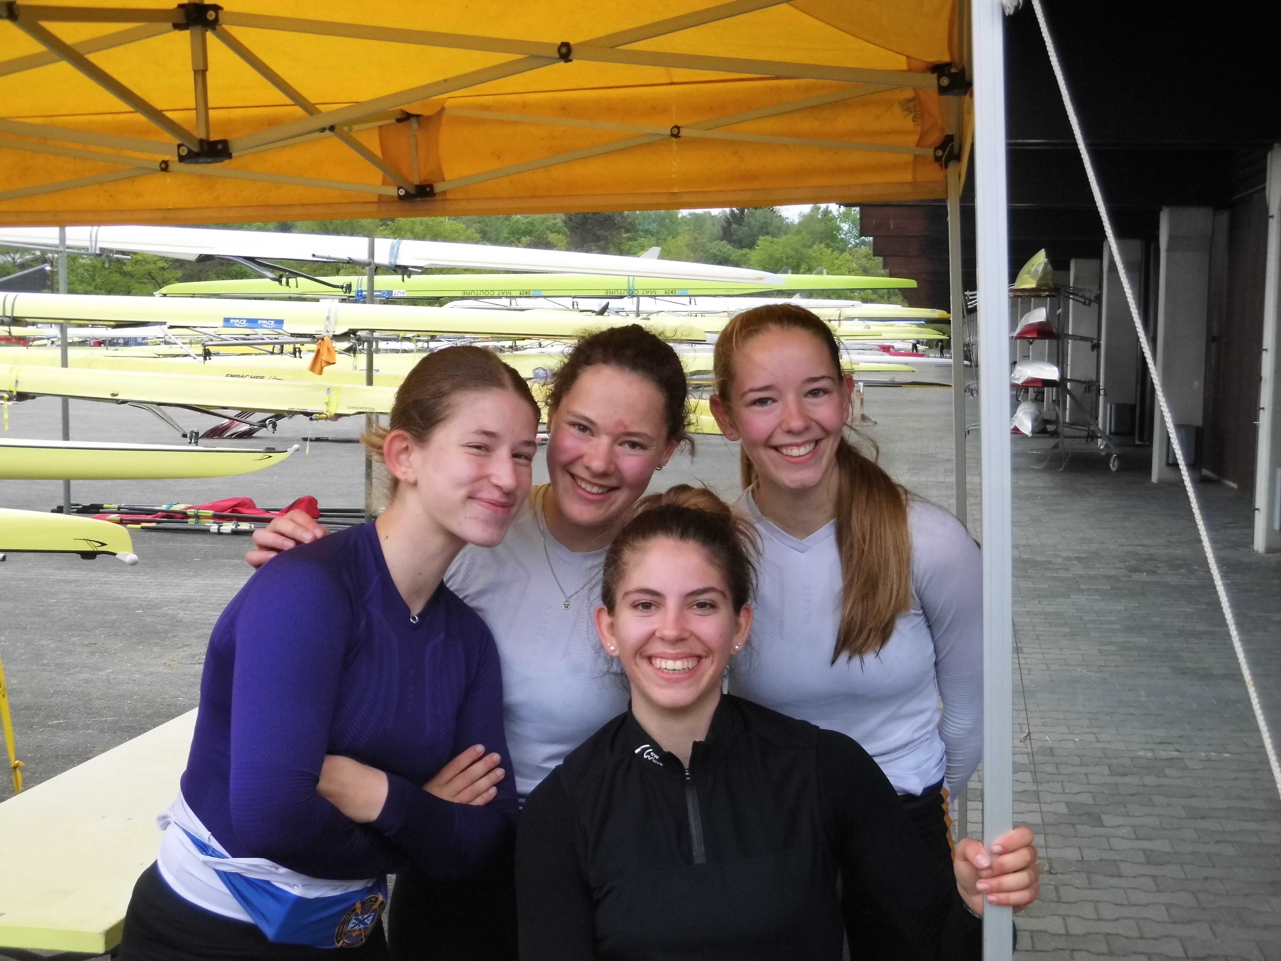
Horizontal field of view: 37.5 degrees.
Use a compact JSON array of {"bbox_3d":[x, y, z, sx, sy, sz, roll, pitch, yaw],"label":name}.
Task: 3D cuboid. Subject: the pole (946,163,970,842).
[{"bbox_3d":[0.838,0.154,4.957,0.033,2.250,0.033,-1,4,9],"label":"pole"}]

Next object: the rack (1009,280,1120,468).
[{"bbox_3d":[5.419,-1.348,24.619,1.450,2.220,3.550,1,4,11],"label":"rack"}]

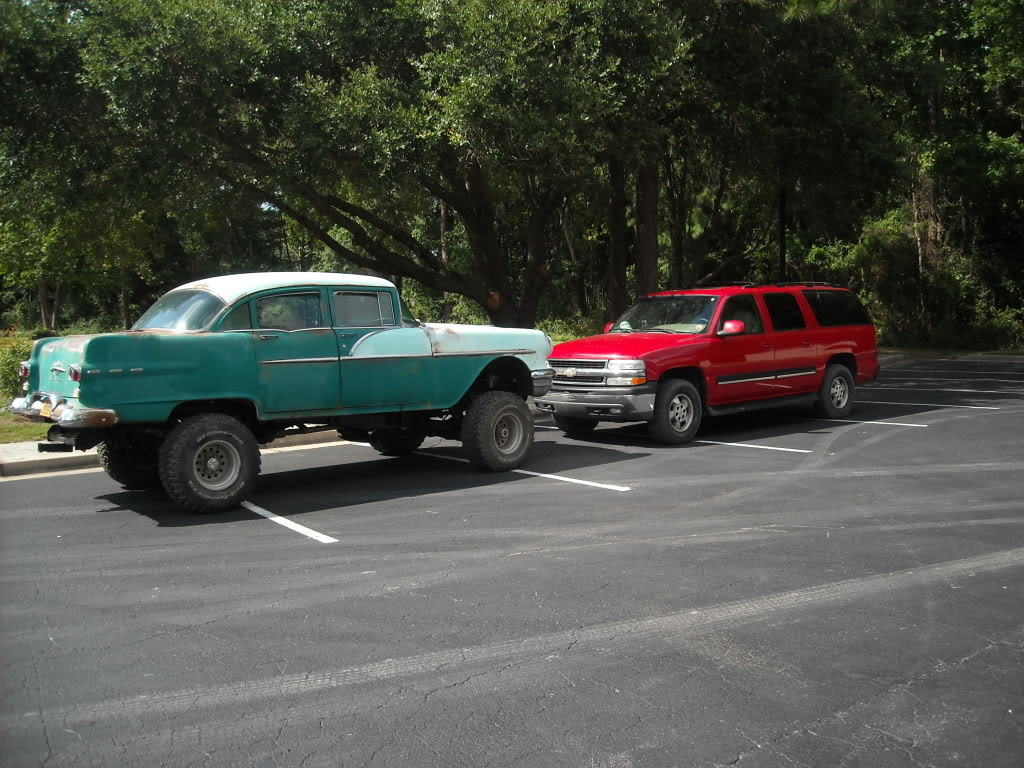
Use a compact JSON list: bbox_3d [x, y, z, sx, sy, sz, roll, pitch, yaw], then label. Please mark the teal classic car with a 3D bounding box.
[{"bbox_3d":[-2.045,-0.050,10.513,5.210,2.100,1.950,-5,5,-35],"label":"teal classic car"}]

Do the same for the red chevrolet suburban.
[{"bbox_3d":[2.853,-0.387,14.403,5.560,1.910,2.040,-5,5,-39],"label":"red chevrolet suburban"}]

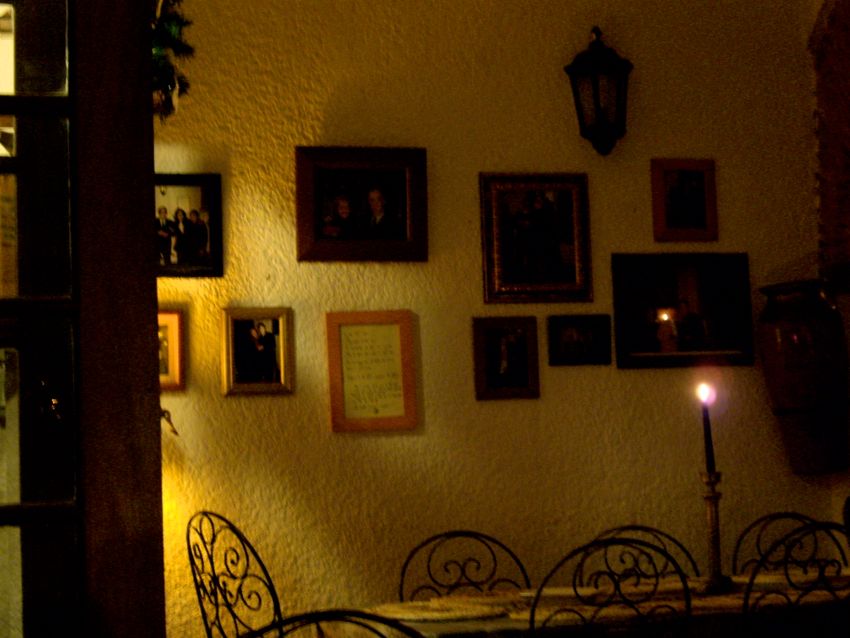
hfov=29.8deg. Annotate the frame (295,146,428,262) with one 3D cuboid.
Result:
[{"bbox_3d":[-0.194,-0.352,4.931,0.405,0.353,0.025,0,-6,-12],"label":"frame"}]

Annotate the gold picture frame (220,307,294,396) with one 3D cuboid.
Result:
[{"bbox_3d":[-0.502,0.100,4.817,0.205,0.262,0.025,-1,-6,-12],"label":"gold picture frame"}]

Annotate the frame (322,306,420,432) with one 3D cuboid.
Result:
[{"bbox_3d":[-0.161,0.161,4.885,0.265,0.366,0.025,-2,-5,-12],"label":"frame"}]

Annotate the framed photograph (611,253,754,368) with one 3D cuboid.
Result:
[{"bbox_3d":[0.824,-0.026,5.120,0.458,0.360,0.025,-1,-5,-12],"label":"framed photograph"}]

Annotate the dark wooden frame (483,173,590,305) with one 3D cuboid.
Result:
[{"bbox_3d":[0.350,-0.253,5.040,0.351,0.410,0.025,-1,-6,-12],"label":"dark wooden frame"}]

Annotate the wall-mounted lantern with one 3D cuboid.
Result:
[{"bbox_3d":[0.553,-0.725,5.073,0.198,0.392,0.140,-1,-5,-12],"label":"wall-mounted lantern"}]

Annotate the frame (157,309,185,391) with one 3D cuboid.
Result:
[{"bbox_3d":[-0.814,0.096,4.749,0.190,0.235,0.025,-1,-5,-12],"label":"frame"}]

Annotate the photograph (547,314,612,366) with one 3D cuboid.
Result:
[{"bbox_3d":[0.486,0.069,5.036,0.201,0.153,0.025,-1,-6,-12],"label":"photograph"}]

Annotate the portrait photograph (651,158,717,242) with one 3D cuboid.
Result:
[{"bbox_3d":[0.836,-0.380,5.159,0.215,0.266,0.025,-1,-6,-12],"label":"portrait photograph"}]

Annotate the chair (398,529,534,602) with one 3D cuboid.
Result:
[{"bbox_3d":[0.177,1.029,4.335,0.400,0.890,0.480,-1,-5,-12],"label":"chair"}]

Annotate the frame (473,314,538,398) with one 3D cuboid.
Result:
[{"bbox_3d":[0.252,0.124,4.979,0.202,0.251,0.025,-1,-5,-12],"label":"frame"}]

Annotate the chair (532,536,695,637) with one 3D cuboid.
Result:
[{"bbox_3d":[0.414,0.983,3.962,0.400,0.890,0.480,-1,-5,-12],"label":"chair"}]

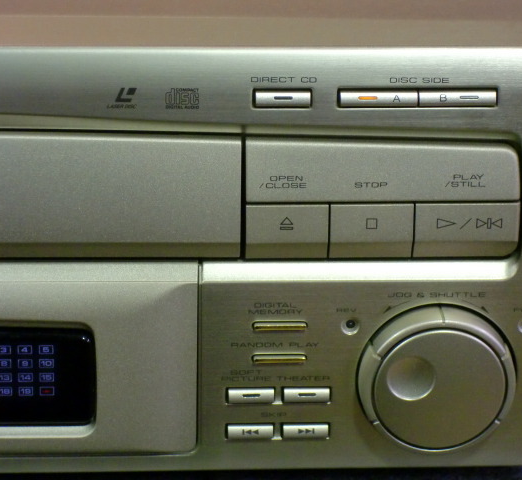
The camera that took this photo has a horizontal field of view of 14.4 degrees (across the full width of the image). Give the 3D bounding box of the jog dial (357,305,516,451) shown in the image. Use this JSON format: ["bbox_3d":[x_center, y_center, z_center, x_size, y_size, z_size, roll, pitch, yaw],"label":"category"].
[{"bbox_3d":[0.049,0.040,0.571,0.044,0.044,0.009,0,23,-4],"label":"jog dial"}]

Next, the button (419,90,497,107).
[{"bbox_3d":[0.052,-0.037,0.543,0.020,0.004,0.003,0,23,-4],"label":"button"}]

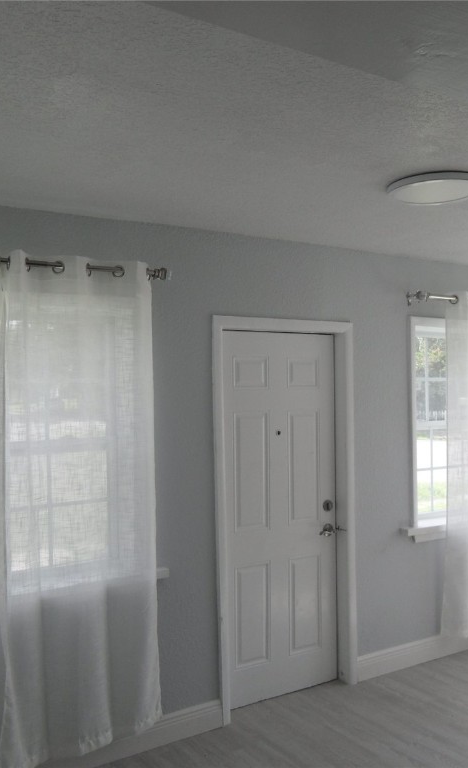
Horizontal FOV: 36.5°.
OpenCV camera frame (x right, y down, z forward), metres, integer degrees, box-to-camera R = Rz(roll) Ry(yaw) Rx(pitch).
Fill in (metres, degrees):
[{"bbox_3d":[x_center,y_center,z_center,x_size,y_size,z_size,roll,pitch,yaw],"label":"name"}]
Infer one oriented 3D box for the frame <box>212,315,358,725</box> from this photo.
[{"bbox_3d":[0.282,0.688,3.865,0.921,2.072,0.140,0,-1,-33],"label":"frame"}]

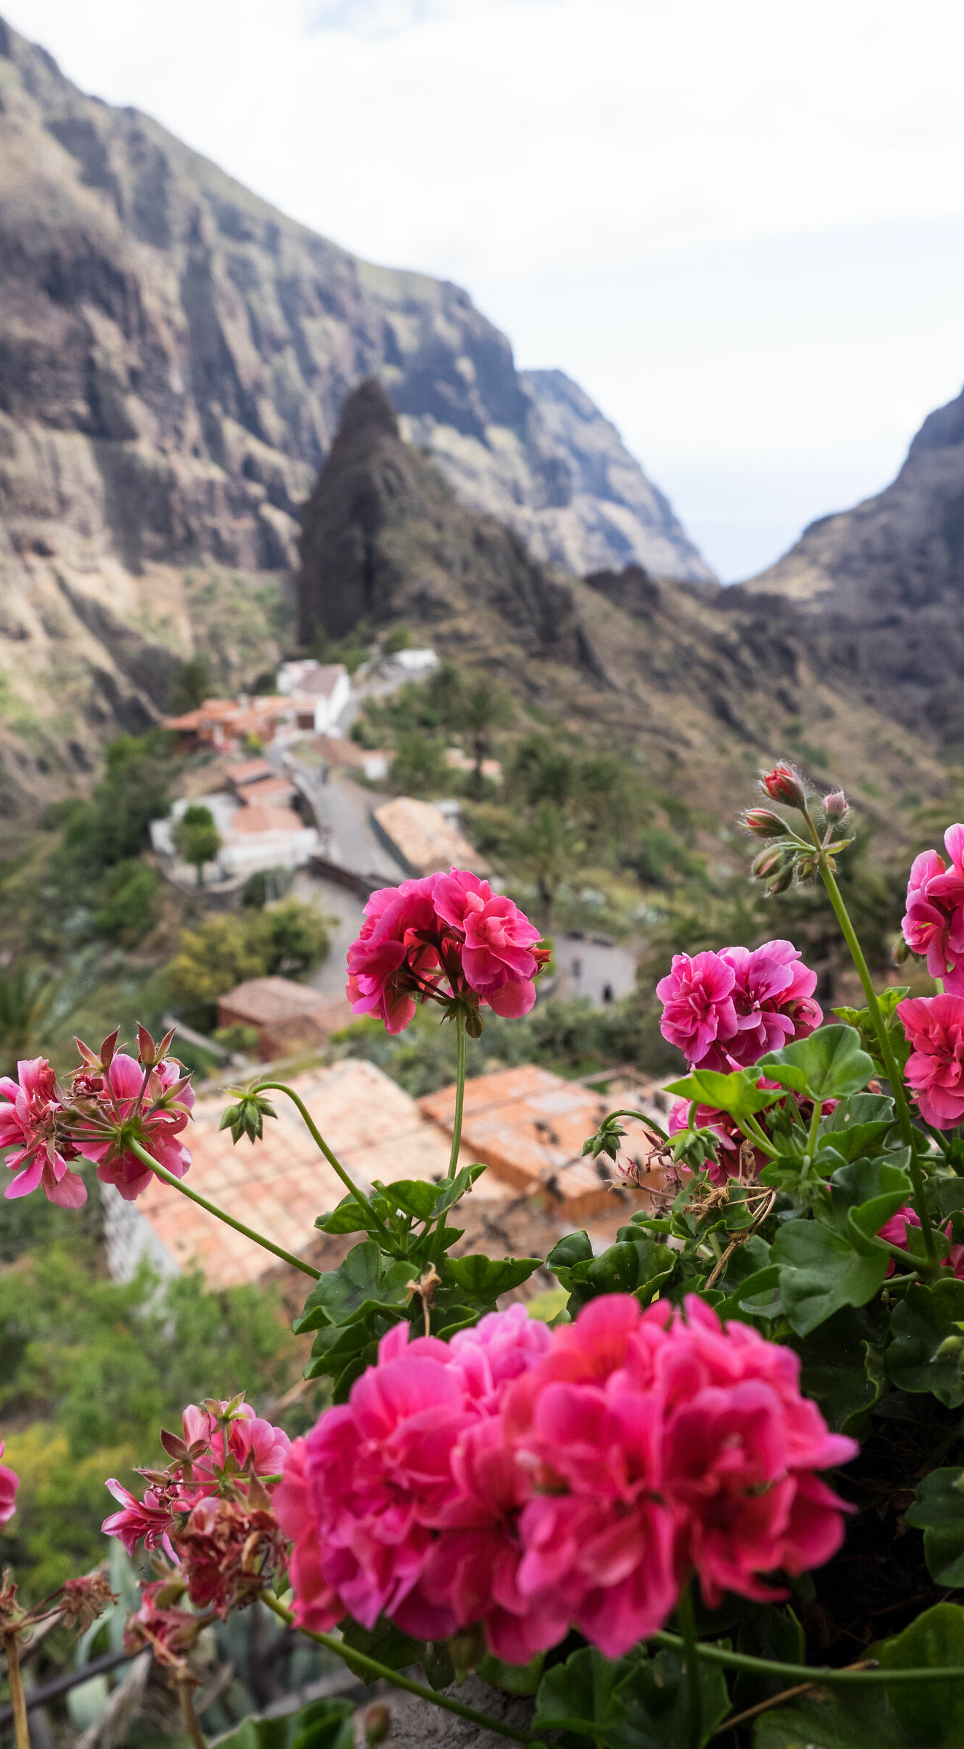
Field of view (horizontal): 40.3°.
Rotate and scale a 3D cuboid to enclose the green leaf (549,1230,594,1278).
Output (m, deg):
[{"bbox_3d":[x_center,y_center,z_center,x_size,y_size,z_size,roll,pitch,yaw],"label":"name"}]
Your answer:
[{"bbox_3d":[0.032,0.136,0.470,0.018,0.018,0.013,0,18,0],"label":"green leaf"}]

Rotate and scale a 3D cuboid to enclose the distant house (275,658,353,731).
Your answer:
[{"bbox_3d":[-22.906,-23.926,178.000,8.000,7.600,8.000,7,19,21],"label":"distant house"}]

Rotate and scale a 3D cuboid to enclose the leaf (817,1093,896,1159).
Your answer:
[{"bbox_3d":[0.131,0.088,0.460,0.028,0.022,0.022,0,18,0],"label":"leaf"}]

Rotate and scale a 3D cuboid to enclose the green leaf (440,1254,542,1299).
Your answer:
[{"bbox_3d":[0.003,0.144,0.470,0.036,0.015,0.023,0,18,0],"label":"green leaf"}]

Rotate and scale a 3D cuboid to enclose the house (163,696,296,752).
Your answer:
[{"bbox_3d":[-32.392,-19.340,168.000,16.500,5.200,10.000,4,18,14],"label":"house"}]

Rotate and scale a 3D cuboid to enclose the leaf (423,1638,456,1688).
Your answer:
[{"bbox_3d":[-0.015,0.287,0.480,0.015,0.022,0.014,0,17,0],"label":"leaf"}]

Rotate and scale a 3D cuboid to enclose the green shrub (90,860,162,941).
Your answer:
[{"bbox_3d":[-23.846,1.742,88.000,4.300,4.700,4.200,0,17,0],"label":"green shrub"}]

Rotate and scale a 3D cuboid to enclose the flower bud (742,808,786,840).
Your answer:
[{"bbox_3d":[0.105,-0.019,0.490,0.017,0.009,0.009,20,-16,-6],"label":"flower bud"}]

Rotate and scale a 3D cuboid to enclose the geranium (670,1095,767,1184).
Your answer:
[{"bbox_3d":[0.105,0.116,0.580,0.045,0.038,0.036,5,19,14],"label":"geranium"}]

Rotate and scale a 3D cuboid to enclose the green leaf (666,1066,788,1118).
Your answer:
[{"bbox_3d":[0.111,0.100,0.600,0.054,0.021,0.040,0,17,0],"label":"green leaf"}]

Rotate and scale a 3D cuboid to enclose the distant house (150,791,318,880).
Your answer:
[{"bbox_3d":[-18.916,-3.021,100.000,10.500,3.800,8.500,-11,21,-31],"label":"distant house"}]

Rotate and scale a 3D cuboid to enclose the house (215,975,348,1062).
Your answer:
[{"bbox_3d":[-11.485,8.353,76.000,6.000,3.000,5.400,-16,24,-41],"label":"house"}]

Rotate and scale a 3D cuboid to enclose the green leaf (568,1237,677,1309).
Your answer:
[{"bbox_3d":[0.060,0.169,0.560,0.045,0.027,0.034,0,17,0],"label":"green leaf"}]

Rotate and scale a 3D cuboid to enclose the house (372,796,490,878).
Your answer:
[{"bbox_3d":[-3.779,-2.705,98.000,6.400,3.800,12.500,-5,18,-15],"label":"house"}]

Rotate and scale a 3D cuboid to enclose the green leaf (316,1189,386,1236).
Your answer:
[{"bbox_3d":[-0.053,0.137,0.530,0.030,0.017,0.025,0,17,0],"label":"green leaf"}]

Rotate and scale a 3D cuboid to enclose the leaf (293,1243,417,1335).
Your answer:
[{"bbox_3d":[-0.048,0.158,0.500,0.047,0.018,0.038,4,18,11],"label":"leaf"}]

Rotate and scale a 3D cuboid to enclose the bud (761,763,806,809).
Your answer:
[{"bbox_3d":[0.099,-0.029,0.430,0.011,0.017,0.011,-45,18,-8],"label":"bud"}]

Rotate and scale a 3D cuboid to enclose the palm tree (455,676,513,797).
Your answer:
[{"bbox_3d":[0.206,-13.889,132.000,6.000,12.200,6.000,0,17,0],"label":"palm tree"}]

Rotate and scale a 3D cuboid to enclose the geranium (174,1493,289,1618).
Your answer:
[{"bbox_3d":[-0.084,0.229,0.440,0.036,0.036,0.032,0,17,0],"label":"geranium"}]

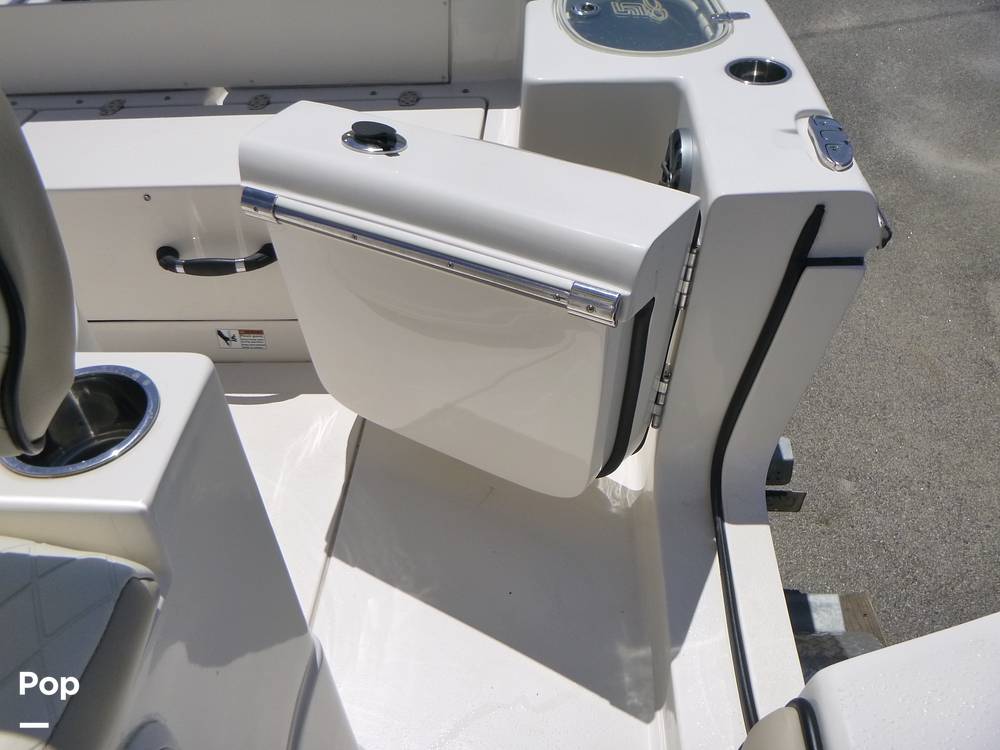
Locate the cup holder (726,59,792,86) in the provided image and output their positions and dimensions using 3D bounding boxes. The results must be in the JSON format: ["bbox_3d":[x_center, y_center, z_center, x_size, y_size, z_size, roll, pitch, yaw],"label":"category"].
[{"bbox_3d":[0.411,-0.450,1.446,0.103,0.085,0.103,-3,42,0],"label":"cup holder"}]

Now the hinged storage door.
[{"bbox_3d":[-0.073,-0.105,1.326,0.648,0.420,0.178,20,35,25],"label":"hinged storage door"}]

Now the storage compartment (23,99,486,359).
[{"bbox_3d":[-0.493,-0.292,1.881,0.910,0.435,0.326,0,42,3],"label":"storage compartment"}]

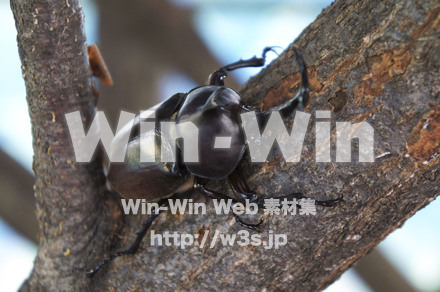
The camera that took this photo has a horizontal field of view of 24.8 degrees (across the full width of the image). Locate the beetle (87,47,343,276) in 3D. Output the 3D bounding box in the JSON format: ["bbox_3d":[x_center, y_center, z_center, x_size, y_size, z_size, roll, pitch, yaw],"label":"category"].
[{"bbox_3d":[-0.008,-0.002,0.252,0.069,0.052,0.027,-21,-44,19],"label":"beetle"}]

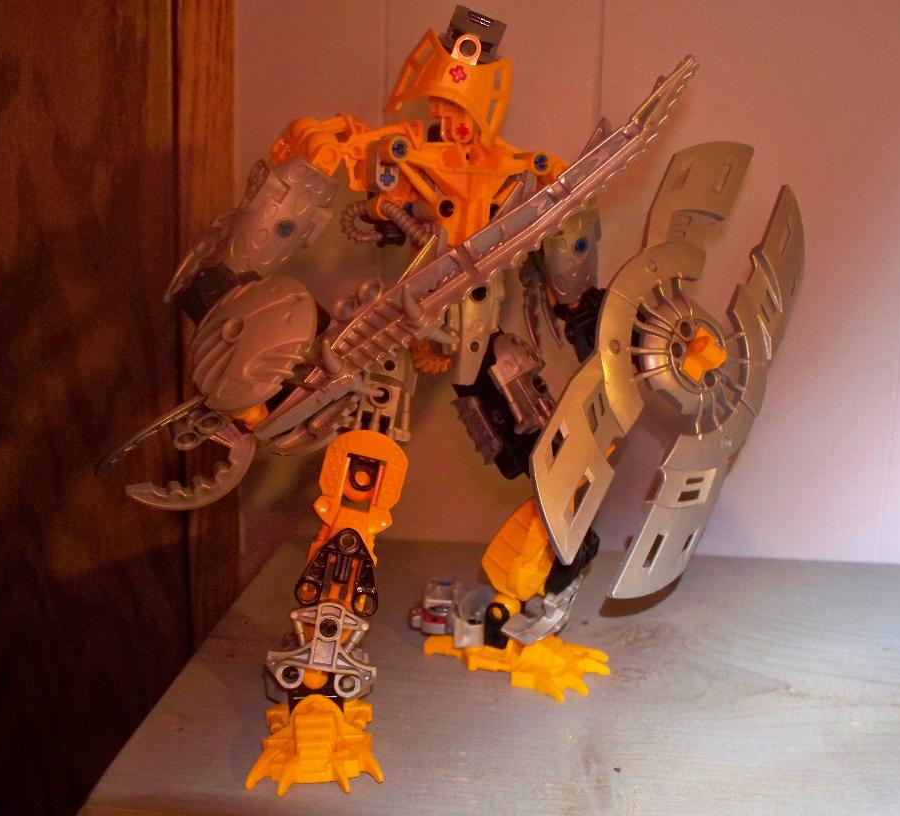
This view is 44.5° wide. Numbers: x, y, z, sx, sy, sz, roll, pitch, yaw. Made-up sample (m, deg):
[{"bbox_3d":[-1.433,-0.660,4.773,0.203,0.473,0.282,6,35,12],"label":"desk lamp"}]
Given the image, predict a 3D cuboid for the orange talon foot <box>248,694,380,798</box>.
[{"bbox_3d":[-0.039,0.089,0.321,0.039,0.017,0.062,0,11,-6],"label":"orange talon foot"}]

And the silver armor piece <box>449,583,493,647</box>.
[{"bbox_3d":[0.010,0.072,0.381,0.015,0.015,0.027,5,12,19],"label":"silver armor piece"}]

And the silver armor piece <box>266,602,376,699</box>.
[{"bbox_3d":[-0.035,0.066,0.309,0.032,0.028,0.012,10,14,-5],"label":"silver armor piece"}]

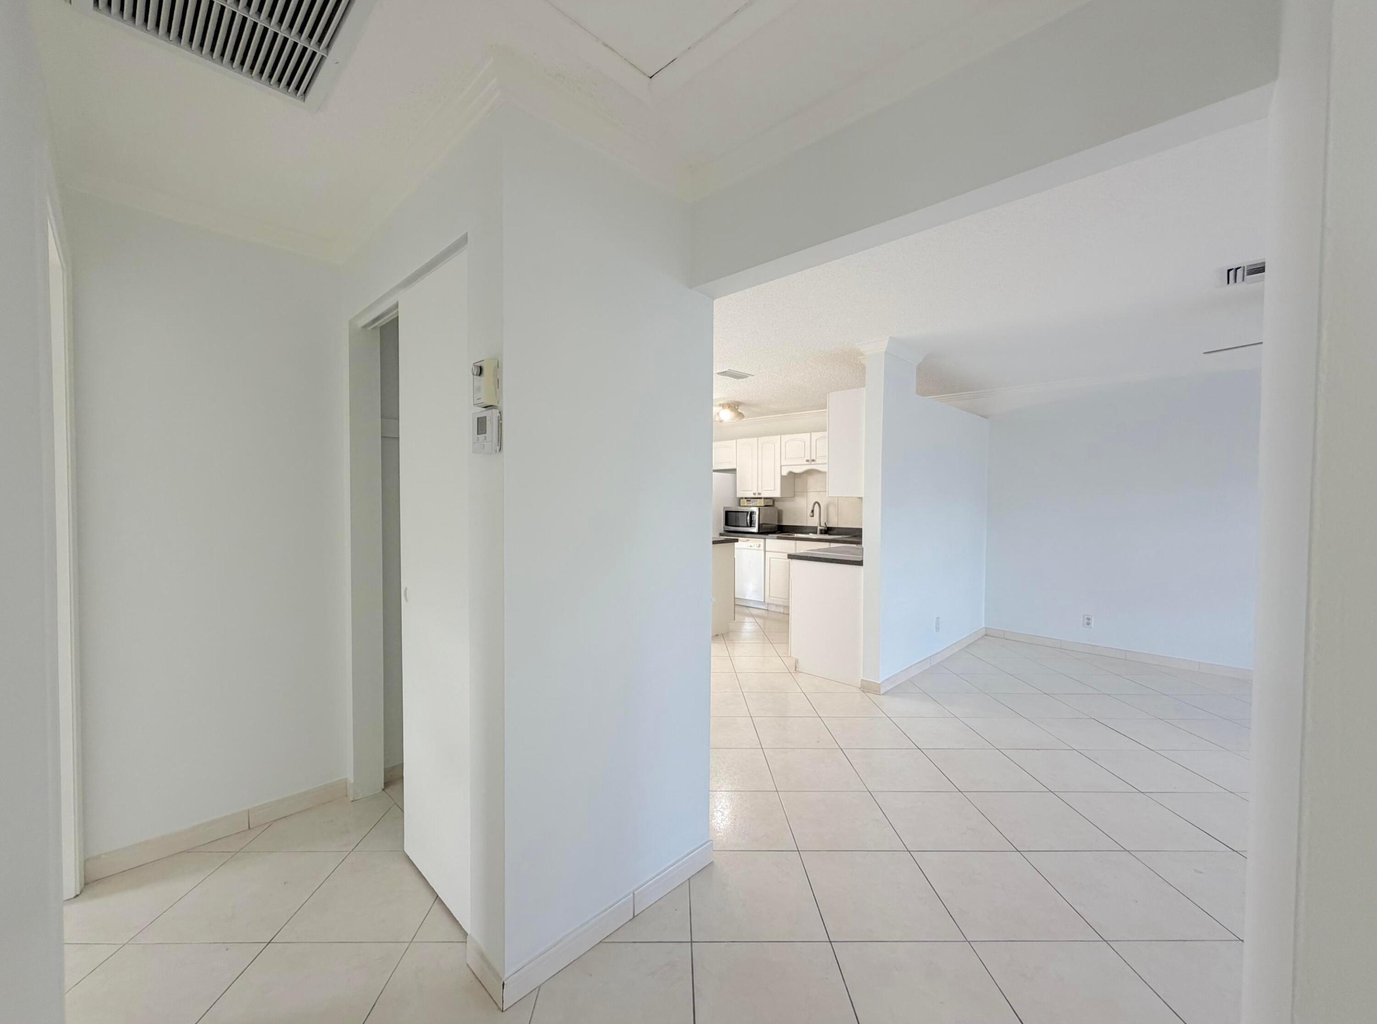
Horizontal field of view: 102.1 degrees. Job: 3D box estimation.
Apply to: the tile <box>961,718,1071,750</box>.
[{"bbox_3d":[1.897,1.298,3.253,0.427,0.010,0.427,1,2,-1],"label":"tile"}]

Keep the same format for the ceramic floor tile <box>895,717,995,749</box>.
[{"bbox_3d":[1.476,1.300,3.258,0.426,0.012,0.426,0,1,-1],"label":"ceramic floor tile"}]

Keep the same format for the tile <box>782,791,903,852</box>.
[{"bbox_3d":[0.638,1.317,2.378,0.426,0.012,0.426,0,1,-1],"label":"tile"}]

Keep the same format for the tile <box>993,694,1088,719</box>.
[{"bbox_3d":[2.315,1.291,3.695,0.427,0.010,0.427,1,2,-1],"label":"tile"}]

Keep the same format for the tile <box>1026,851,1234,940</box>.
[{"bbox_3d":[1.495,1.328,1.942,0.427,0.010,0.427,1,2,-1],"label":"tile"}]

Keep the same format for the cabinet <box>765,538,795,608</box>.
[{"bbox_3d":[1.288,0.706,6.711,0.400,0.772,0.610,2,2,44],"label":"cabinet"}]

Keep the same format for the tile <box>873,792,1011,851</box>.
[{"bbox_3d":[1.062,1.312,2.369,0.427,0.010,0.427,1,2,-1],"label":"tile"}]

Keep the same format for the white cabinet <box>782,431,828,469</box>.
[{"bbox_3d":[1.550,-0.727,6.665,0.826,0.397,0.320,2,2,44],"label":"white cabinet"}]

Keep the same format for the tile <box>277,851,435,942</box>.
[{"bbox_3d":[-1.056,1.299,1.896,0.427,0.010,0.427,1,2,-1],"label":"tile"}]

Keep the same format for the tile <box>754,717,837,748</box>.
[{"bbox_3d":[0.622,1.283,3.230,0.427,0.010,0.427,1,2,-1],"label":"tile"}]

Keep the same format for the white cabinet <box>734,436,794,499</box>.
[{"bbox_3d":[1.002,-0.562,7.165,0.686,0.759,0.325,2,2,44],"label":"white cabinet"}]

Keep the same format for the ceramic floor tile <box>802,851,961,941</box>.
[{"bbox_3d":[0.648,1.328,1.944,0.426,0.012,0.426,0,1,-1],"label":"ceramic floor tile"}]

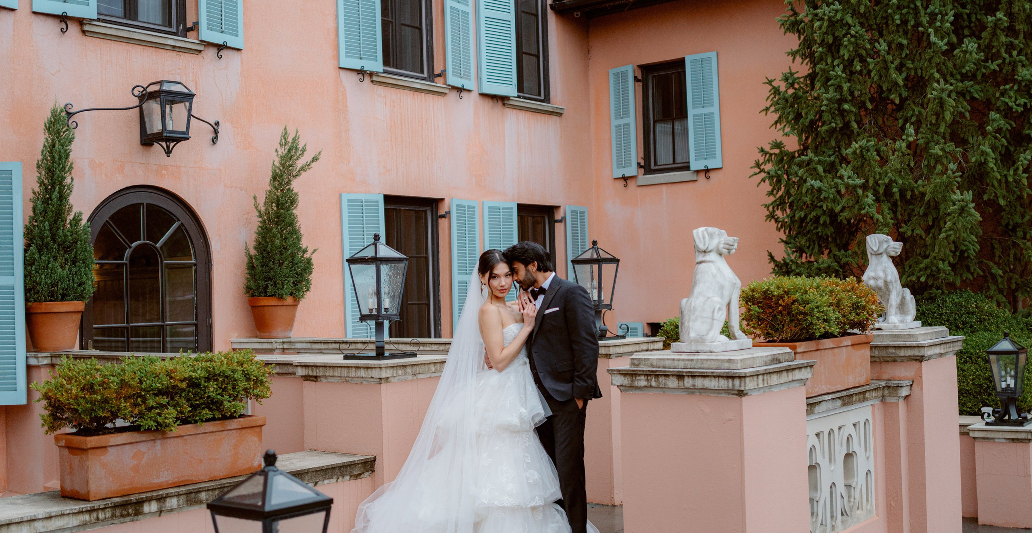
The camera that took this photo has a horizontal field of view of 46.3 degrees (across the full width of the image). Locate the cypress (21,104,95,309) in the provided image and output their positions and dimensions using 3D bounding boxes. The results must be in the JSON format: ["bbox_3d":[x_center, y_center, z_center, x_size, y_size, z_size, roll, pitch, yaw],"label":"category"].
[{"bbox_3d":[-3.527,-0.486,9.300,0.530,1.540,0.530,-2,-1,38],"label":"cypress"}]

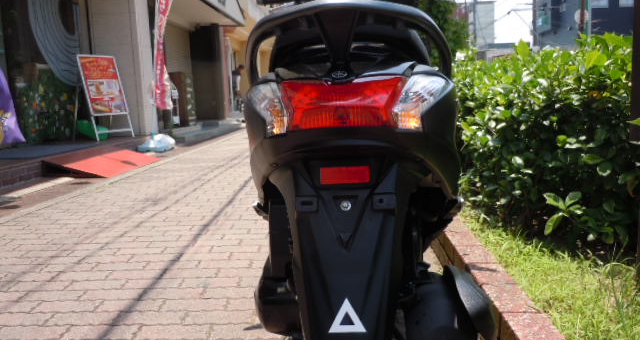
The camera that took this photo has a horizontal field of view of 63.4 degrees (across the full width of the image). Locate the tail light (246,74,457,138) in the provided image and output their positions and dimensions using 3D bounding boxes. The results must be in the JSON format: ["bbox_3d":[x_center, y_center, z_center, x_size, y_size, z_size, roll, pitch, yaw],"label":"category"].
[{"bbox_3d":[0.045,-0.102,0.825,0.315,0.090,0.120,-2,9,6],"label":"tail light"}]

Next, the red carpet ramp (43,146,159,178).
[{"bbox_3d":[-2.230,-0.096,5.395,0.670,0.155,1.328,-2,9,5],"label":"red carpet ramp"}]

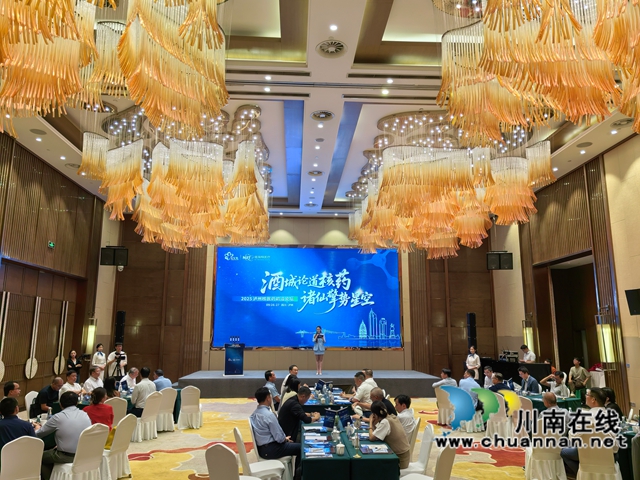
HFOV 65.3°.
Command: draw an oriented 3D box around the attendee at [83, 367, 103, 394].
[{"bbox_3d":[-4.489,3.234,9.971,0.750,1.320,0.520,-6,-13,29],"label":"attendee"}]

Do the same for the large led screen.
[{"bbox_3d":[-0.460,2.338,20.684,7.750,4.100,0.120,1,-11,-3],"label":"large led screen"}]

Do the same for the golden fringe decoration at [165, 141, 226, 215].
[{"bbox_3d":[-3.102,-1.554,12.874,1.320,1.680,0.900,1,-11,-3],"label":"golden fringe decoration"}]

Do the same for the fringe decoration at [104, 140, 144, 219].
[{"bbox_3d":[-4.576,-1.400,11.627,0.900,1.819,0.800,1,-10,-3],"label":"fringe decoration"}]

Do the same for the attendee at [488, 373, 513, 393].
[{"bbox_3d":[3.888,3.497,10.758,0.520,1.230,0.760,9,-14,-40],"label":"attendee"}]

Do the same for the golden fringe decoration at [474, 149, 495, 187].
[{"bbox_3d":[3.906,-1.736,11.927,0.484,0.893,0.500,1,-10,-3],"label":"golden fringe decoration"}]

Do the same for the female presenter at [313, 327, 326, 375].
[{"bbox_3d":[-0.018,3.941,17.804,0.480,1.700,0.360,1,-10,-3],"label":"female presenter"}]

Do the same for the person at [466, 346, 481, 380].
[{"bbox_3d":[5.022,4.291,16.271,0.480,1.670,0.340,-3,-11,15],"label":"person"}]

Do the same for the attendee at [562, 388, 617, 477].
[{"bbox_3d":[3.971,2.837,7.321,0.540,1.280,0.800,7,-12,-32],"label":"attendee"}]

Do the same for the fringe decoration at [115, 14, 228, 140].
[{"bbox_3d":[-1.907,-2.147,6.456,1.187,1.533,1.150,1,-10,-3],"label":"fringe decoration"}]

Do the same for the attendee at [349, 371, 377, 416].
[{"bbox_3d":[0.787,3.321,10.009,0.780,1.310,0.520,-3,-11,14],"label":"attendee"}]

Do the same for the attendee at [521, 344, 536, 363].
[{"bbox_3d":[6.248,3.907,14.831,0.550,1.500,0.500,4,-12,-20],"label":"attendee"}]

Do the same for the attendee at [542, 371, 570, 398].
[{"bbox_3d":[5.130,3.508,10.852,0.780,1.270,0.550,7,-13,-33],"label":"attendee"}]

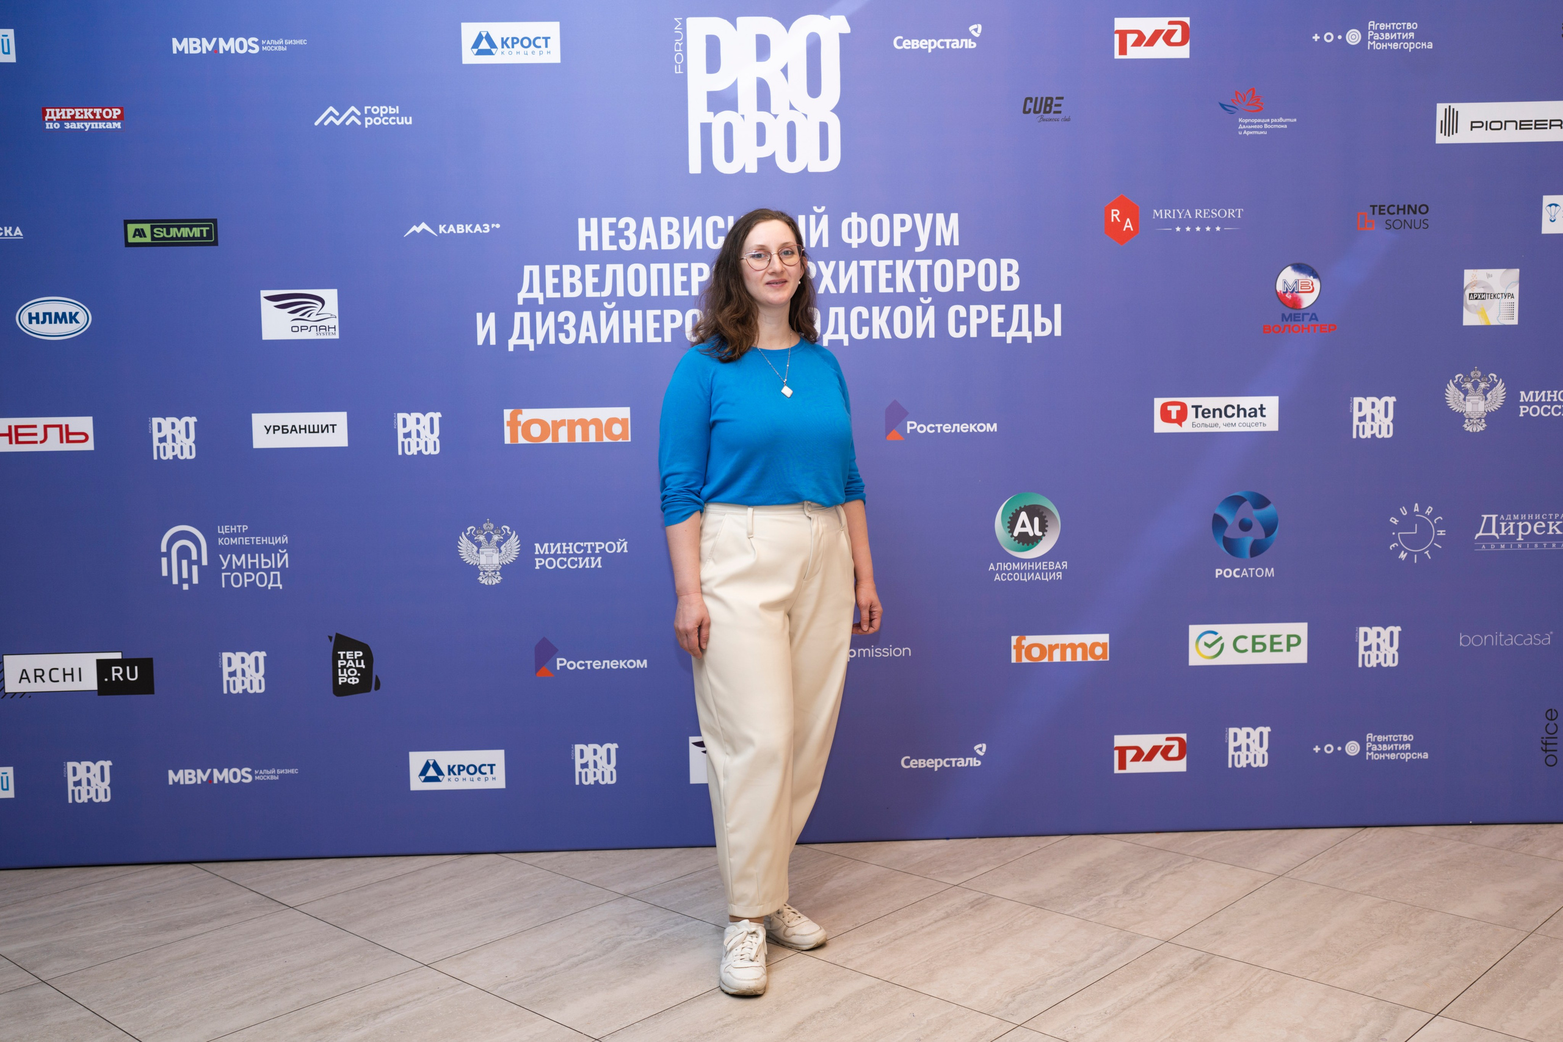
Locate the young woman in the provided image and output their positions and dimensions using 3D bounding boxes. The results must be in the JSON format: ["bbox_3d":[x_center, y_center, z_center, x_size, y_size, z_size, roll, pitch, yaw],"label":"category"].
[{"bbox_3d":[-0.007,0.144,3.414,0.520,1.660,0.400,-4,6,-29],"label":"young woman"}]

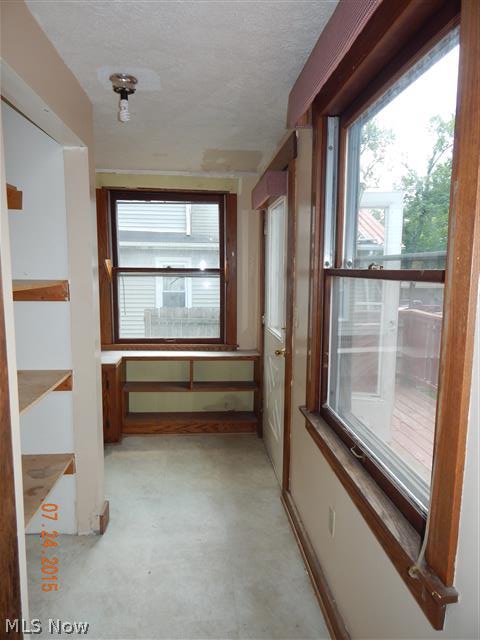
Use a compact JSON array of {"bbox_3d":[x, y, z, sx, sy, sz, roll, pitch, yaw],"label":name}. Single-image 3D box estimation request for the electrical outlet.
[{"bbox_3d":[0.383,0.845,1.707,0.008,0.114,0.070,0,6,-6],"label":"electrical outlet"}]

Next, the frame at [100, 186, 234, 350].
[{"bbox_3d":[-0.651,-0.459,3.825,1.248,1.419,0.110,0,6,-6],"label":"frame"}]

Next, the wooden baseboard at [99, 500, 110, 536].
[{"bbox_3d":[-0.774,1.129,2.328,0.018,0.105,0.173,0,6,-6],"label":"wooden baseboard"}]

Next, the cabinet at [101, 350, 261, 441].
[{"bbox_3d":[-0.579,0.674,3.724,1.479,0.701,0.418,0,6,-6],"label":"cabinet"}]

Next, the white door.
[{"bbox_3d":[0.274,0.078,3.057,0.045,2.050,0.911,0,6,-6],"label":"white door"}]

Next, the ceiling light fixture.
[{"bbox_3d":[-0.529,-1.010,1.869,0.120,0.188,0.120,0,6,-6],"label":"ceiling light fixture"}]

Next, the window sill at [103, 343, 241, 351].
[{"bbox_3d":[-0.648,0.251,3.845,1.289,0.056,0.110,0,6,-6],"label":"window sill"}]

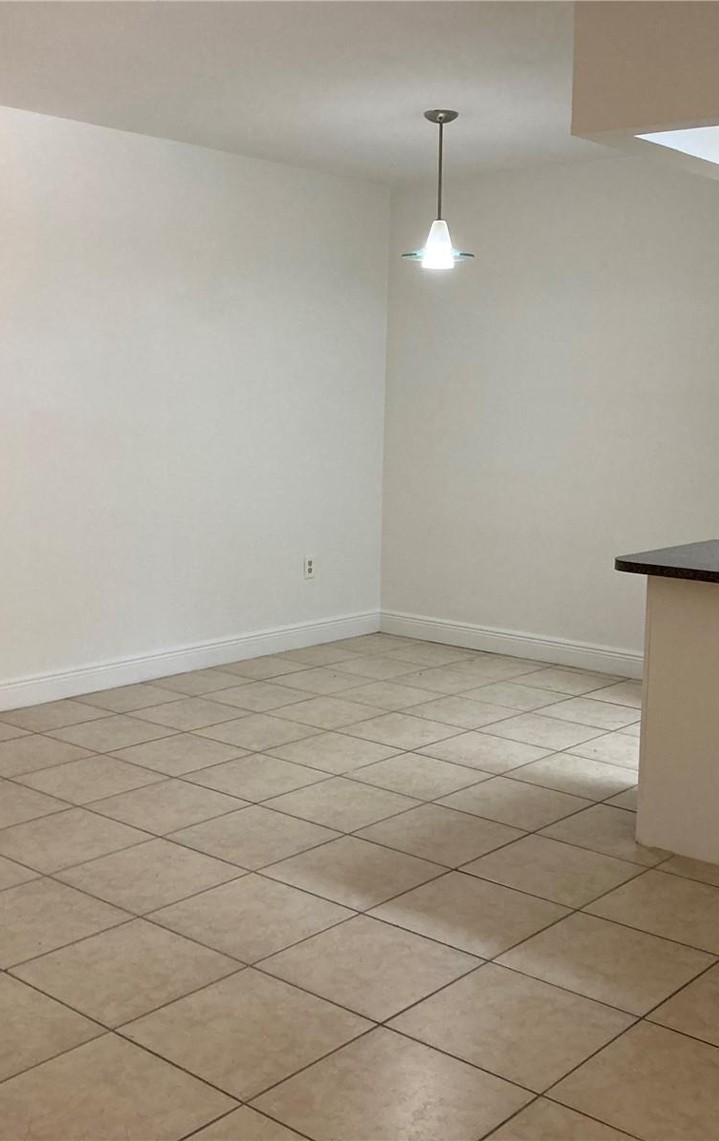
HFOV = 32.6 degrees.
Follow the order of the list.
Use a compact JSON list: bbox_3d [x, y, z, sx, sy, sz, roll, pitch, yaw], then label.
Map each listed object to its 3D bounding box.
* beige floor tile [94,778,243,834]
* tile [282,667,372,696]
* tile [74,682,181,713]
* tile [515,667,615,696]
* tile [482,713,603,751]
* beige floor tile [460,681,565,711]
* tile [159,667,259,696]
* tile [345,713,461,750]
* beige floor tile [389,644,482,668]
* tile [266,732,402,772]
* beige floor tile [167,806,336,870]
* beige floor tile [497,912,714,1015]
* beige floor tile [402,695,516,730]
[{"bbox_3d":[-0.627,0.775,4.026,0.400,0.012,0.400,8,11,40],"label":"beige floor tile"},{"bbox_3d":[-0.178,0.526,5.787,0.400,0.010,0.400,8,11,40],"label":"tile"},{"bbox_3d":[-1.007,0.569,5.435,0.363,0.012,0.400,8,11,40],"label":"tile"},{"bbox_3d":[0.968,0.532,5.851,0.400,0.012,0.400,8,11,40],"label":"tile"},{"bbox_3d":[0.751,0.661,5.042,0.407,0.010,0.407,8,11,40],"label":"tile"},{"bbox_3d":[0.707,0.576,5.588,0.402,0.010,0.402,8,11,40],"label":"beige floor tile"},{"bbox_3d":[-0.750,0.529,5.787,0.378,0.010,0.407,8,11,40],"label":"tile"},{"bbox_3d":[0.172,0.657,4.975,0.402,0.010,0.402,8,11,40],"label":"tile"},{"bbox_3d":[0.354,0.446,6.375,0.400,0.012,0.400,8,11,40],"label":"beige floor tile"},{"bbox_3d":[-0.098,0.699,4.691,0.407,0.010,0.407,8,11,40],"label":"tile"},{"bbox_3d":[-0.321,0.819,3.775,0.400,0.010,0.400,8,11,40],"label":"beige floor tile"},{"bbox_3d":[0.603,0.950,2.988,0.400,0.010,0.400,8,11,40],"label":"beige floor tile"},{"bbox_3d":[0.440,0.617,5.307,0.407,0.010,0.407,8,11,40],"label":"beige floor tile"}]

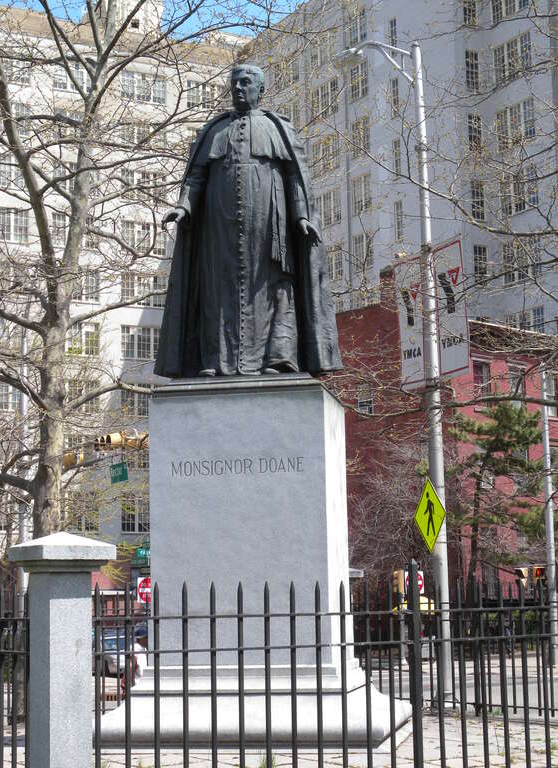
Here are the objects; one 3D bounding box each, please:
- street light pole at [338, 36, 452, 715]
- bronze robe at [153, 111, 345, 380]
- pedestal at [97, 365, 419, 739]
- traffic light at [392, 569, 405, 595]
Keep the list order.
[{"bbox_3d":[1.780,-0.335,21.654,0.330,10.256,2.100,6,-12,-40],"label":"street light pole"},{"bbox_3d":[-0.300,-1.276,13.154,1.684,2.678,1.175,-3,-9,10],"label":"bronze robe"},{"bbox_3d":[-0.153,1.612,12.734,2.325,3.069,2.325,-3,-9,10],"label":"pedestal"},{"bbox_3d":[4.078,6.722,47.500,0.380,0.820,0.300,2,-9,-17],"label":"traffic light"}]

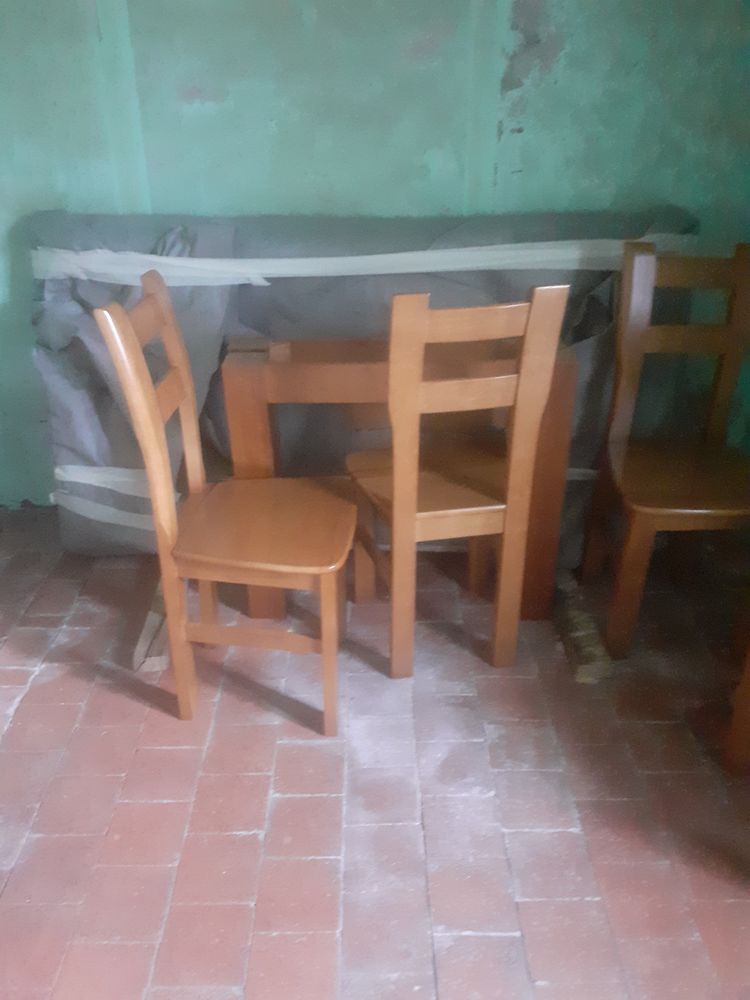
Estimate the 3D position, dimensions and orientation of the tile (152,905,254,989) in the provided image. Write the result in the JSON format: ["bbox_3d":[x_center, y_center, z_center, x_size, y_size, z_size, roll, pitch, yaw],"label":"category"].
[{"bbox_3d":[-0.301,0.792,1.385,0.156,0.016,0.150,0,28,0],"label":"tile"}]

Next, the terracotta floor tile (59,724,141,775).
[{"bbox_3d":[-0.627,0.580,1.787,0.156,0.016,0.150,0,28,0],"label":"terracotta floor tile"}]

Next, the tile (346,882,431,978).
[{"bbox_3d":[0.019,0.766,1.376,0.155,0.015,0.148,-1,27,0],"label":"tile"}]

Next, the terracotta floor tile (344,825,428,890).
[{"bbox_3d":[0.018,0.696,1.509,0.153,0.015,0.147,-1,29,0],"label":"terracotta floor tile"}]

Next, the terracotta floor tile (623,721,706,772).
[{"bbox_3d":[0.638,0.560,1.759,0.150,0.015,0.148,-1,27,0],"label":"terracotta floor tile"}]

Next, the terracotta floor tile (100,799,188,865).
[{"bbox_3d":[-0.457,0.671,1.561,0.153,0.015,0.147,-1,29,0],"label":"terracotta floor tile"}]

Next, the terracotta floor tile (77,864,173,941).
[{"bbox_3d":[-0.458,0.745,1.435,0.154,0.015,0.148,-1,27,0],"label":"terracotta floor tile"}]

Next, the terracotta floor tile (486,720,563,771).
[{"bbox_3d":[0.331,0.557,1.757,0.153,0.015,0.147,-1,29,0],"label":"terracotta floor tile"}]

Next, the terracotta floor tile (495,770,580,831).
[{"bbox_3d":[0.333,0.629,1.626,0.153,0.015,0.147,-1,29,0],"label":"terracotta floor tile"}]

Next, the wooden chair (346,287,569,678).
[{"bbox_3d":[0.161,-0.062,1.863,0.423,0.970,0.422,-5,29,-8],"label":"wooden chair"}]

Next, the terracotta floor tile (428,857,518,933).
[{"bbox_3d":[0.178,0.731,1.439,0.156,0.015,0.148,-1,27,0],"label":"terracotta floor tile"}]

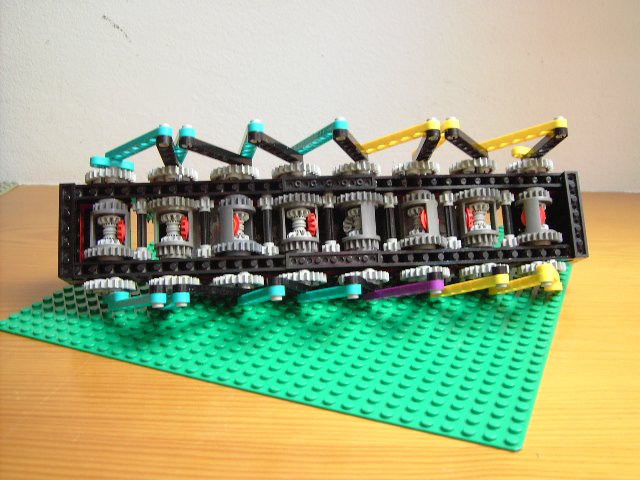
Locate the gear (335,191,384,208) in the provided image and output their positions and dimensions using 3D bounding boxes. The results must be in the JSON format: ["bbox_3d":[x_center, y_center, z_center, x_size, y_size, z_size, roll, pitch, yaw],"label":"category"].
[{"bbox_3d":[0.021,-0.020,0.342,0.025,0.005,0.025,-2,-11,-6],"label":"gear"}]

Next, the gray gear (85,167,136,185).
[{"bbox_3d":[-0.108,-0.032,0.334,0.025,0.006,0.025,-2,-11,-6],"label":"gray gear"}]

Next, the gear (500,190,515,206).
[{"bbox_3d":[0.100,-0.022,0.349,0.010,0.008,0.010,-2,-12,-5],"label":"gear"}]

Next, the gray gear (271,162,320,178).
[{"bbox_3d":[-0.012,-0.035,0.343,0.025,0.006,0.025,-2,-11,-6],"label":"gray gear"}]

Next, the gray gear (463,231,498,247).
[{"bbox_3d":[0.086,0.001,0.342,0.019,0.008,0.019,-2,-12,-5],"label":"gray gear"}]

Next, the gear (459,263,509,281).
[{"bbox_3d":[0.086,0.017,0.339,0.025,0.008,0.025,-2,-12,-5],"label":"gear"}]

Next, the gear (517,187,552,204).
[{"bbox_3d":[0.117,-0.023,0.353,0.018,0.007,0.018,-2,-12,-5],"label":"gear"}]

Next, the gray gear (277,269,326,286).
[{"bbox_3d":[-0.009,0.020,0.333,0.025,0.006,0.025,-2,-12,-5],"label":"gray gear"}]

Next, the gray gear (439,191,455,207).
[{"bbox_3d":[0.069,-0.021,0.346,0.010,0.008,0.010,-2,-12,-5],"label":"gray gear"}]

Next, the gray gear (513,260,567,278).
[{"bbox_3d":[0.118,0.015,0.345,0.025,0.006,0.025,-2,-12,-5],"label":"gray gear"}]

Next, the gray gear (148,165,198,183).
[{"bbox_3d":[-0.075,-0.033,0.336,0.025,0.008,0.025,-2,-12,-5],"label":"gray gear"}]

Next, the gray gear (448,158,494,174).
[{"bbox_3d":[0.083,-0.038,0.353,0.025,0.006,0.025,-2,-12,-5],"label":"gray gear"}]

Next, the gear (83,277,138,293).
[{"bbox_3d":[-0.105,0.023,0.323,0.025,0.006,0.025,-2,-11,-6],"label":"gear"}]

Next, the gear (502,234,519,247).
[{"bbox_3d":[0.102,0.001,0.347,0.010,0.008,0.010,-2,-11,-6],"label":"gear"}]

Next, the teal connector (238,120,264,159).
[{"bbox_3d":[-0.035,-0.048,0.322,0.008,0.004,0.046,0,-12,-14],"label":"teal connector"}]

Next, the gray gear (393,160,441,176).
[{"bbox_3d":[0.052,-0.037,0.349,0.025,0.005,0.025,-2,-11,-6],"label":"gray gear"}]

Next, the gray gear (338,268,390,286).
[{"bbox_3d":[0.023,0.020,0.333,0.025,0.008,0.025,-2,-12,-5],"label":"gray gear"}]

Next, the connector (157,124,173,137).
[{"bbox_3d":[-0.073,-0.050,0.305,0.008,0.005,0.008,-2,-11,-6],"label":"connector"}]

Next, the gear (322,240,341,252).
[{"bbox_3d":[0.006,0.004,0.335,0.010,0.008,0.010,-2,-12,-5],"label":"gear"}]

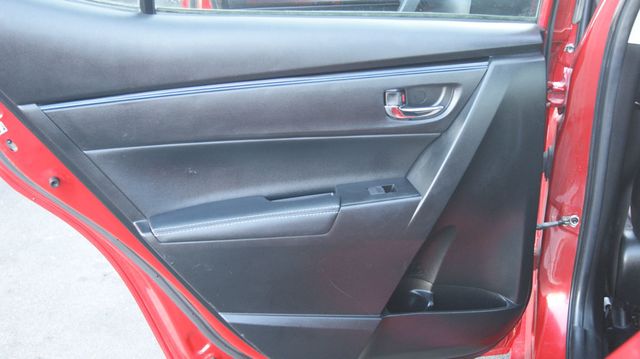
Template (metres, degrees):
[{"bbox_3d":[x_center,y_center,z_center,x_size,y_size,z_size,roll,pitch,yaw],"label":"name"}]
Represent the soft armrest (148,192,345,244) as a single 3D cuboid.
[{"bbox_3d":[-0.111,0.054,1.117,0.275,0.050,0.062,-6,21,-15],"label":"soft armrest"}]

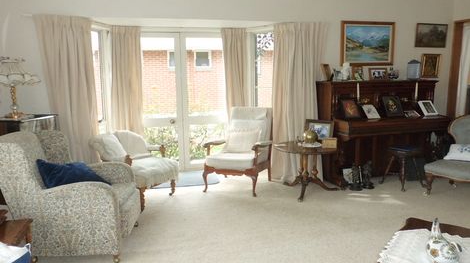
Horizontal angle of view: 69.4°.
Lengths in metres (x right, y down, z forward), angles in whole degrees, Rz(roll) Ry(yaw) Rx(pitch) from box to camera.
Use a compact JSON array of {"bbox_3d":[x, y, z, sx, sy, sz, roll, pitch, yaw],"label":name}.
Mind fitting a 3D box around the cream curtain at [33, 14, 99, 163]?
[{"bbox_3d":[-1.754,-0.213,3.684,0.550,2.030,0.130,-4,10,-16],"label":"cream curtain"}]

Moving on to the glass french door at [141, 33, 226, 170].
[{"bbox_3d":[-0.701,-0.391,4.758,1.379,1.940,0.069,-3,9,-15],"label":"glass french door"}]

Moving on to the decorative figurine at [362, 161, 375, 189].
[{"bbox_3d":[1.601,0.503,4.037,0.133,0.314,0.128,-3,9,-15],"label":"decorative figurine"}]

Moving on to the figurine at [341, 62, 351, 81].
[{"bbox_3d":[1.393,-0.753,4.258,0.108,0.236,0.099,-3,9,-15],"label":"figurine"}]

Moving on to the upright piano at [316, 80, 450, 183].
[{"bbox_3d":[1.893,-0.007,4.290,1.507,1.236,0.690,-3,9,-15],"label":"upright piano"}]

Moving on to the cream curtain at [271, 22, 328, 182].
[{"bbox_3d":[0.797,-0.345,4.250,0.761,1.959,0.168,-3,9,-15],"label":"cream curtain"}]

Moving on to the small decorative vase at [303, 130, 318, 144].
[{"bbox_3d":[0.921,0.063,4.084,0.160,0.160,0.160,-1,10,1],"label":"small decorative vase"}]

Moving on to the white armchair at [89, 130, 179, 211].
[{"bbox_3d":[-1.137,0.420,3.818,0.740,0.730,0.620,4,11,24],"label":"white armchair"}]

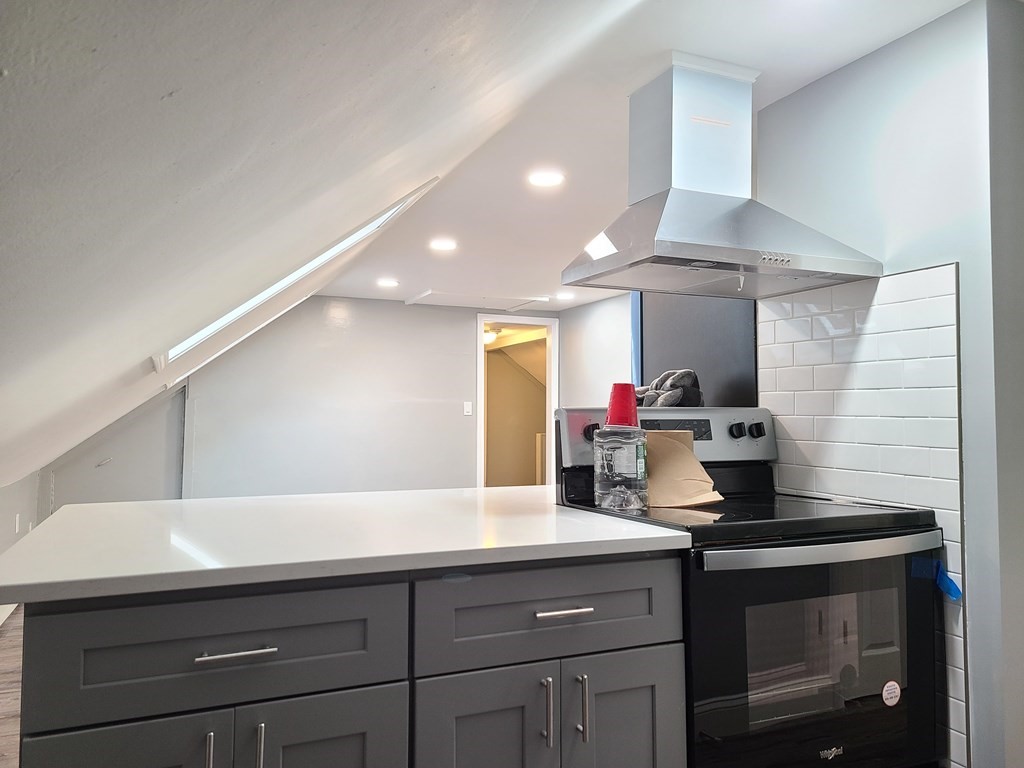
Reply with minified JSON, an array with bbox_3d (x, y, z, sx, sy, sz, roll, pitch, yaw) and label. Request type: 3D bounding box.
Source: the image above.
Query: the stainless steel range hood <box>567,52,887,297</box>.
[{"bbox_3d":[0.592,-0.622,2.239,0.747,0.650,0.477,1,-2,-23],"label":"stainless steel range hood"}]

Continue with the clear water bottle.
[{"bbox_3d":[0.295,0.174,2.080,0.144,0.325,0.144,0,-2,0],"label":"clear water bottle"}]

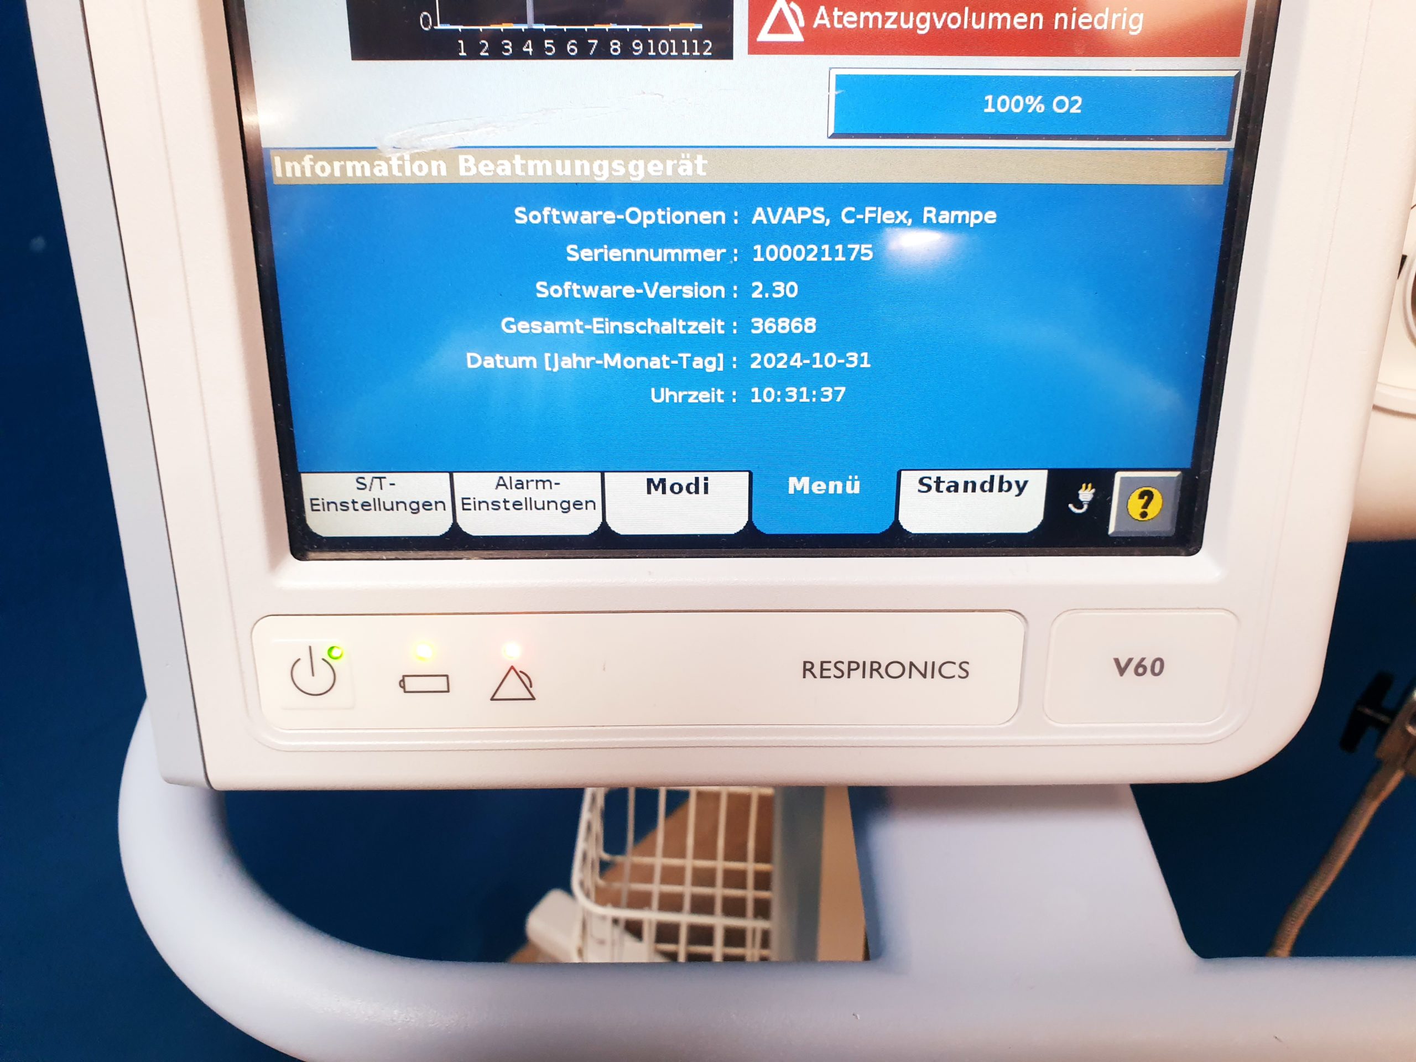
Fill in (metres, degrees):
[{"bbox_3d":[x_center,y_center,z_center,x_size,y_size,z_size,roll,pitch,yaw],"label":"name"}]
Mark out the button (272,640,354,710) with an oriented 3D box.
[{"bbox_3d":[-0.112,0.041,0.303,0.021,0.022,0.003,0,17,-1],"label":"button"}]

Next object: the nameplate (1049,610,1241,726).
[{"bbox_3d":[0.125,0.039,0.307,0.053,0.036,0.003,0,17,-1],"label":"nameplate"}]

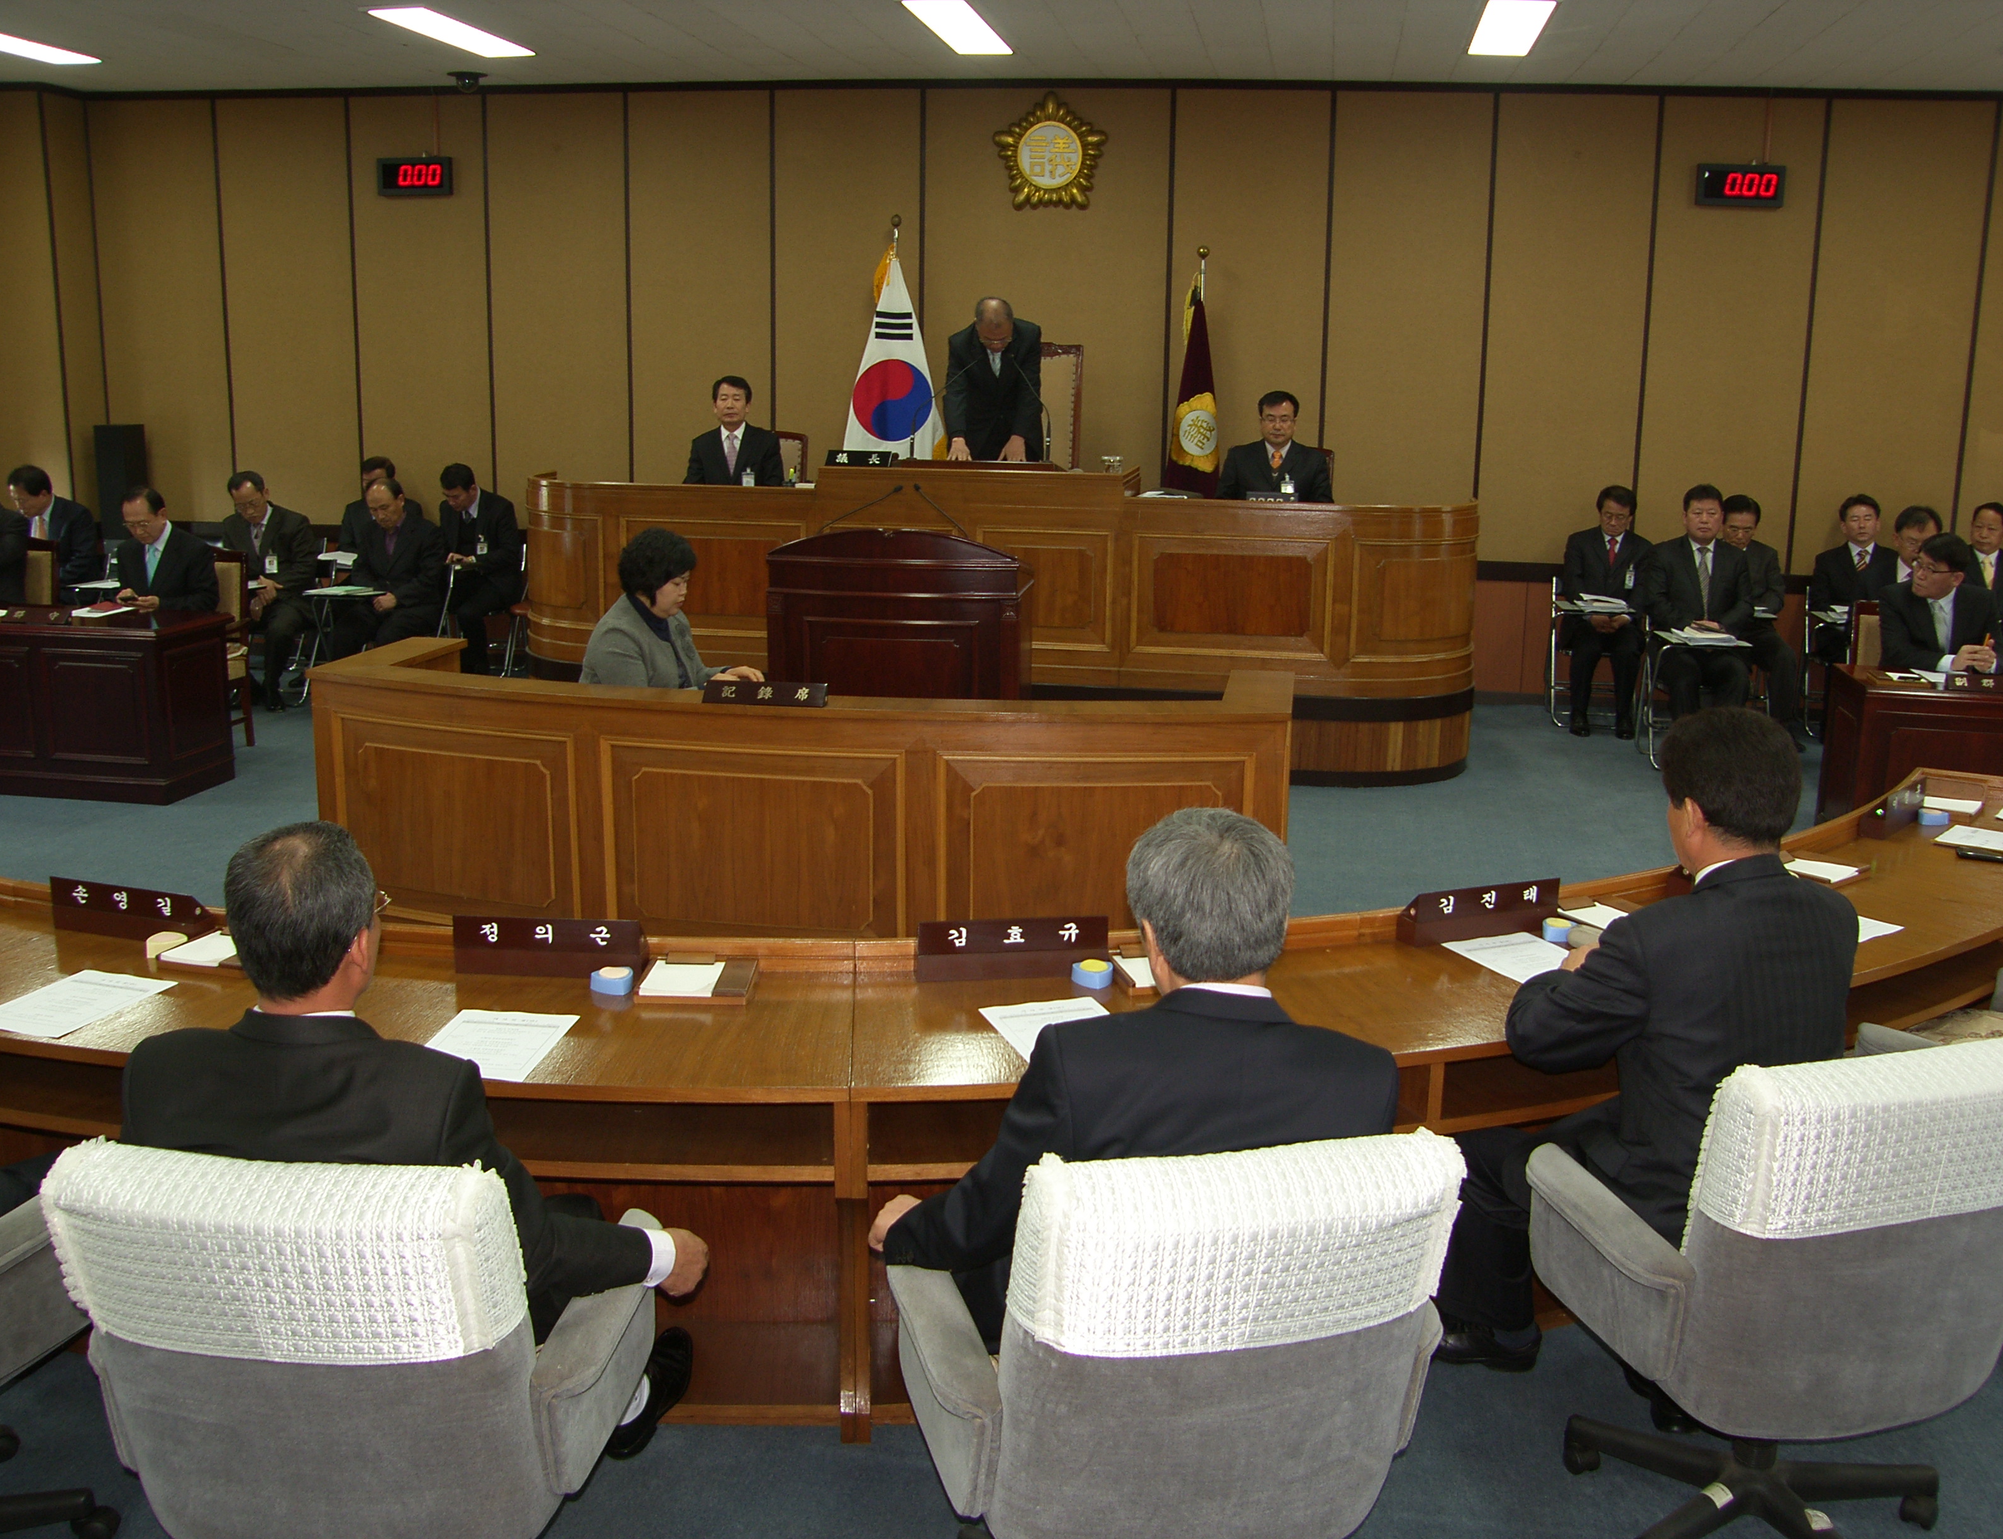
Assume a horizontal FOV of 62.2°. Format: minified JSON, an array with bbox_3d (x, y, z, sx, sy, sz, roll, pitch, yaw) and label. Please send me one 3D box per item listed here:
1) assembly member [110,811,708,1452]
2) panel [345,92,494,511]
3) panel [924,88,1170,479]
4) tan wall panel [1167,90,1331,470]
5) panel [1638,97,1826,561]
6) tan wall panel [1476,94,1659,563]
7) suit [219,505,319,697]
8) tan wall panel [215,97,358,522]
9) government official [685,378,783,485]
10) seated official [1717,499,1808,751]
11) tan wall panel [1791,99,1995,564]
[{"bbox_3d":[-0.647,0.581,2.234,0.560,1.210,0.840,4,14,12],"label":"assembly member"},{"bbox_3d":[-3.378,-2.630,9.642,0.826,2.491,0.050,3,13,7],"label":"panel"},{"bbox_3d":[0.246,-2.595,9.620,1.390,2.533,0.040,3,13,7],"label":"panel"},{"bbox_3d":[1.383,-2.519,9.416,0.864,2.554,0.050,3,12,7],"label":"tan wall panel"},{"bbox_3d":[3.991,-2.371,9.112,0.863,2.554,0.050,3,12,7],"label":"panel"},{"bbox_3d":[3.130,-2.422,9.207,0.860,2.554,0.050,3,12,7],"label":"tan wall panel"},{"bbox_3d":[-3.995,-0.969,9.149,0.510,1.020,0.620,-1,13,-10],"label":"suit"},{"bbox_3d":[-4.386,-2.793,10.234,0.852,2.533,0.040,3,13,7],"label":"tan wall panel"},{"bbox_3d":[-1.441,-1.450,8.967,0.540,1.300,0.720,3,12,7],"label":"government official"},{"bbox_3d":[3.965,-0.822,8.898,0.520,1.290,0.780,3,13,7],"label":"seated official"},{"bbox_3d":[4.832,-2.299,9.007,0.852,2.533,0.040,3,13,7],"label":"tan wall panel"}]

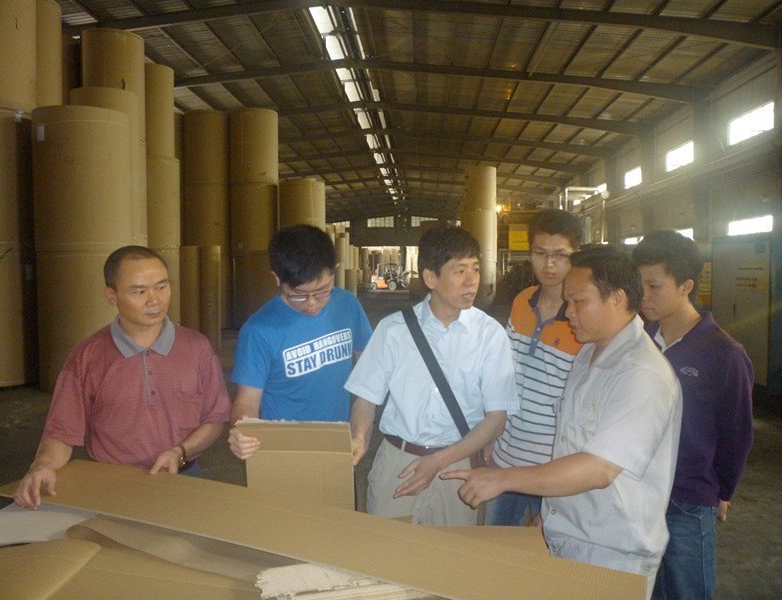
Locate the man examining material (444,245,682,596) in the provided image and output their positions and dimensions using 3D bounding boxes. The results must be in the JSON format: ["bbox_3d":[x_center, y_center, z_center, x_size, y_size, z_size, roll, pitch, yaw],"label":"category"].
[{"bbox_3d":[0.420,0.676,1.676,0.640,1.640,0.500,-1,3,-14],"label":"man examining material"}]

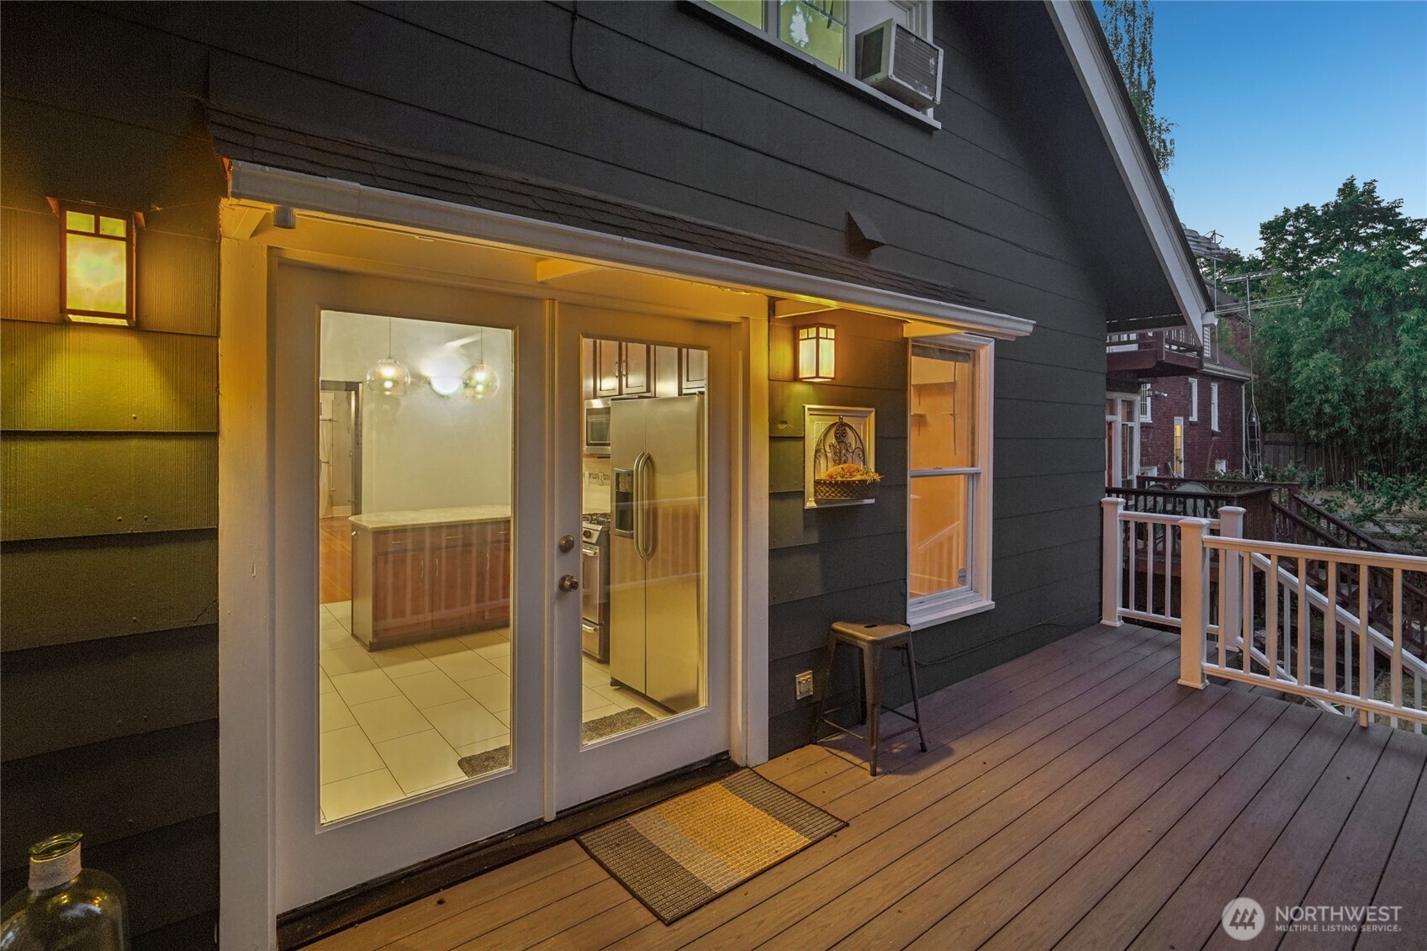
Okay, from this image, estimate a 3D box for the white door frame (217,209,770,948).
[{"bbox_3d":[-0.607,0.295,2.512,2.130,2.280,0.160,-1,2,-37],"label":"white door frame"}]

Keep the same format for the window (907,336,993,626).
[{"bbox_3d":[1.541,0.013,4.098,1.000,1.880,0.120,-1,2,-37],"label":"window"}]

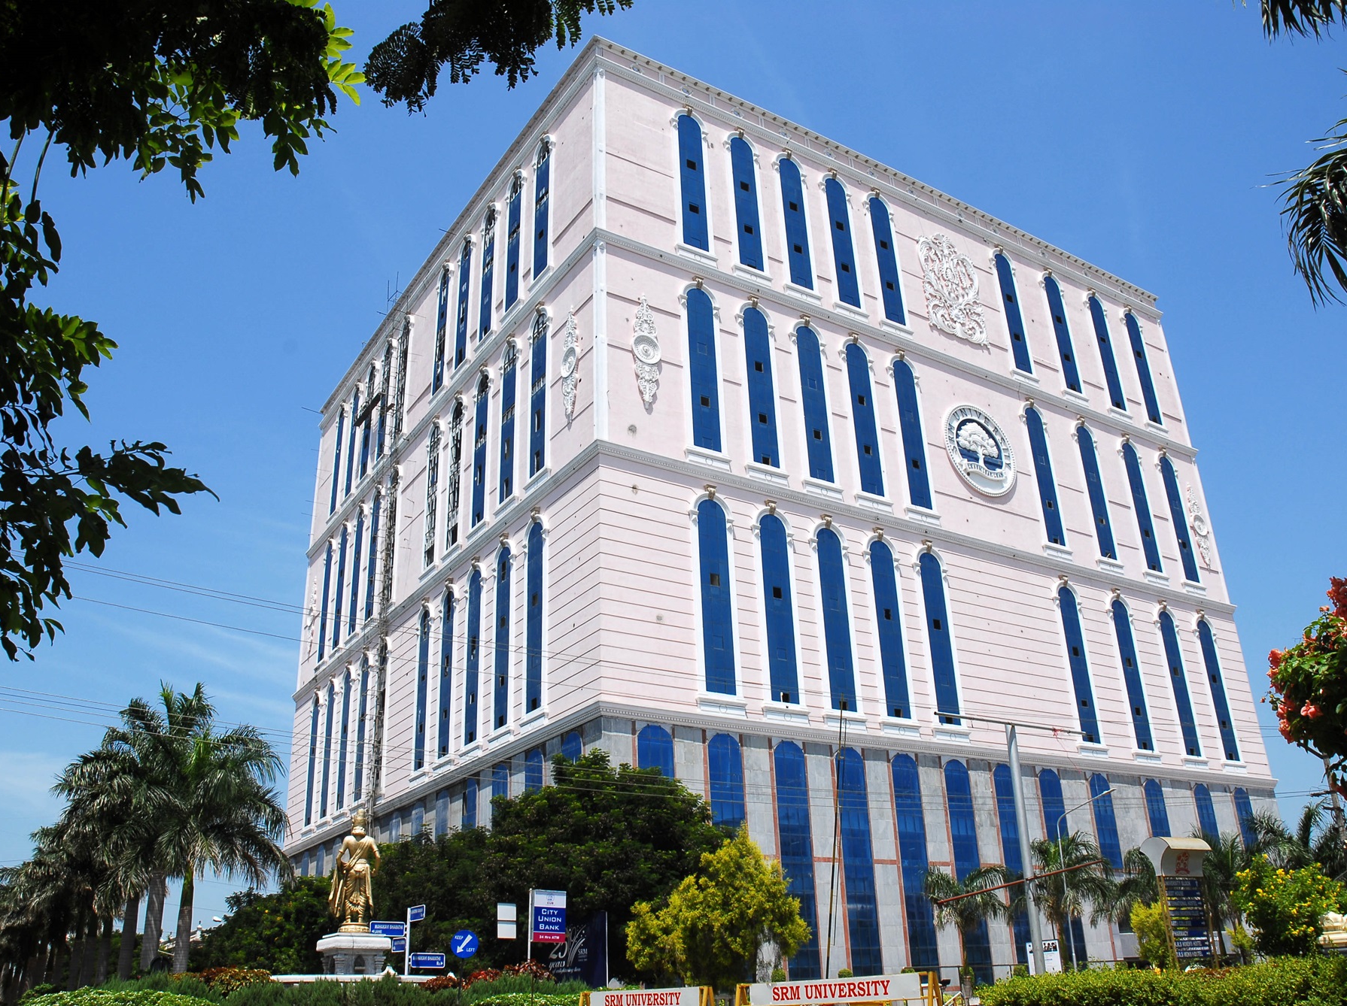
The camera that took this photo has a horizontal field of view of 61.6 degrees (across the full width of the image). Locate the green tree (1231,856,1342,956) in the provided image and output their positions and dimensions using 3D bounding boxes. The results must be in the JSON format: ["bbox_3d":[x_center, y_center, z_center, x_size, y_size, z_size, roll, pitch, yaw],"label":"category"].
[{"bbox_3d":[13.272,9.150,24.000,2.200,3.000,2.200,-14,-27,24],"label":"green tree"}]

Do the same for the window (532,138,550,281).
[{"bbox_3d":[-8.717,-19.757,74.519,0.300,10.725,1.870,13,-28,-31],"label":"window"}]

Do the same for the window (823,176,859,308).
[{"bbox_3d":[11.861,-18.806,80.178,2.000,11.000,0.250,13,-29,-30],"label":"window"}]

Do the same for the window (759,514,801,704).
[{"bbox_3d":[5.592,5.493,60.714,1.840,10.600,0.300,13,-29,-30],"label":"window"}]

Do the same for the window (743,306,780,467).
[{"bbox_3d":[5.318,-7.349,68.896,1.880,11.080,0.300,13,-29,-31],"label":"window"}]

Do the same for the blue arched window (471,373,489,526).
[{"bbox_3d":[-12.817,-3.814,75.080,0.300,10.945,1.870,13,-28,-31],"label":"blue arched window"}]

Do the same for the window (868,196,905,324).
[{"bbox_3d":[15.528,-17.806,82.129,1.796,11.188,0.300,13,-29,-30],"label":"window"}]

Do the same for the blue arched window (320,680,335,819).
[{"bbox_3d":[-26.717,19.086,87.761,0.300,10.510,1.840,13,-29,-30],"label":"blue arched window"}]

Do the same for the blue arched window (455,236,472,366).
[{"bbox_3d":[-15.961,-15.379,85.825,0.250,11.000,2.000,13,-29,-30],"label":"blue arched window"}]

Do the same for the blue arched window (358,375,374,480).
[{"bbox_3d":[-27.589,-7.235,100.056,0.300,10.725,1.870,13,-28,-31],"label":"blue arched window"}]

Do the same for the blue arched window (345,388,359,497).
[{"bbox_3d":[-29.674,-5.805,104.400,0.300,10.390,1.880,13,-29,-31],"label":"blue arched window"}]

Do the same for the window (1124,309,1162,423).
[{"bbox_3d":[40.435,-11.725,97.298,1.796,11.188,0.300,13,-29,-30],"label":"window"}]

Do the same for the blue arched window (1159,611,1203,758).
[{"bbox_3d":[36.772,13.049,82.249,1.870,10.945,0.300,13,-28,-31],"label":"blue arched window"}]

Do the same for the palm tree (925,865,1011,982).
[{"bbox_3d":[12.244,18.087,46.511,3.720,6.090,3.720,-8,-25,12],"label":"palm tree"}]

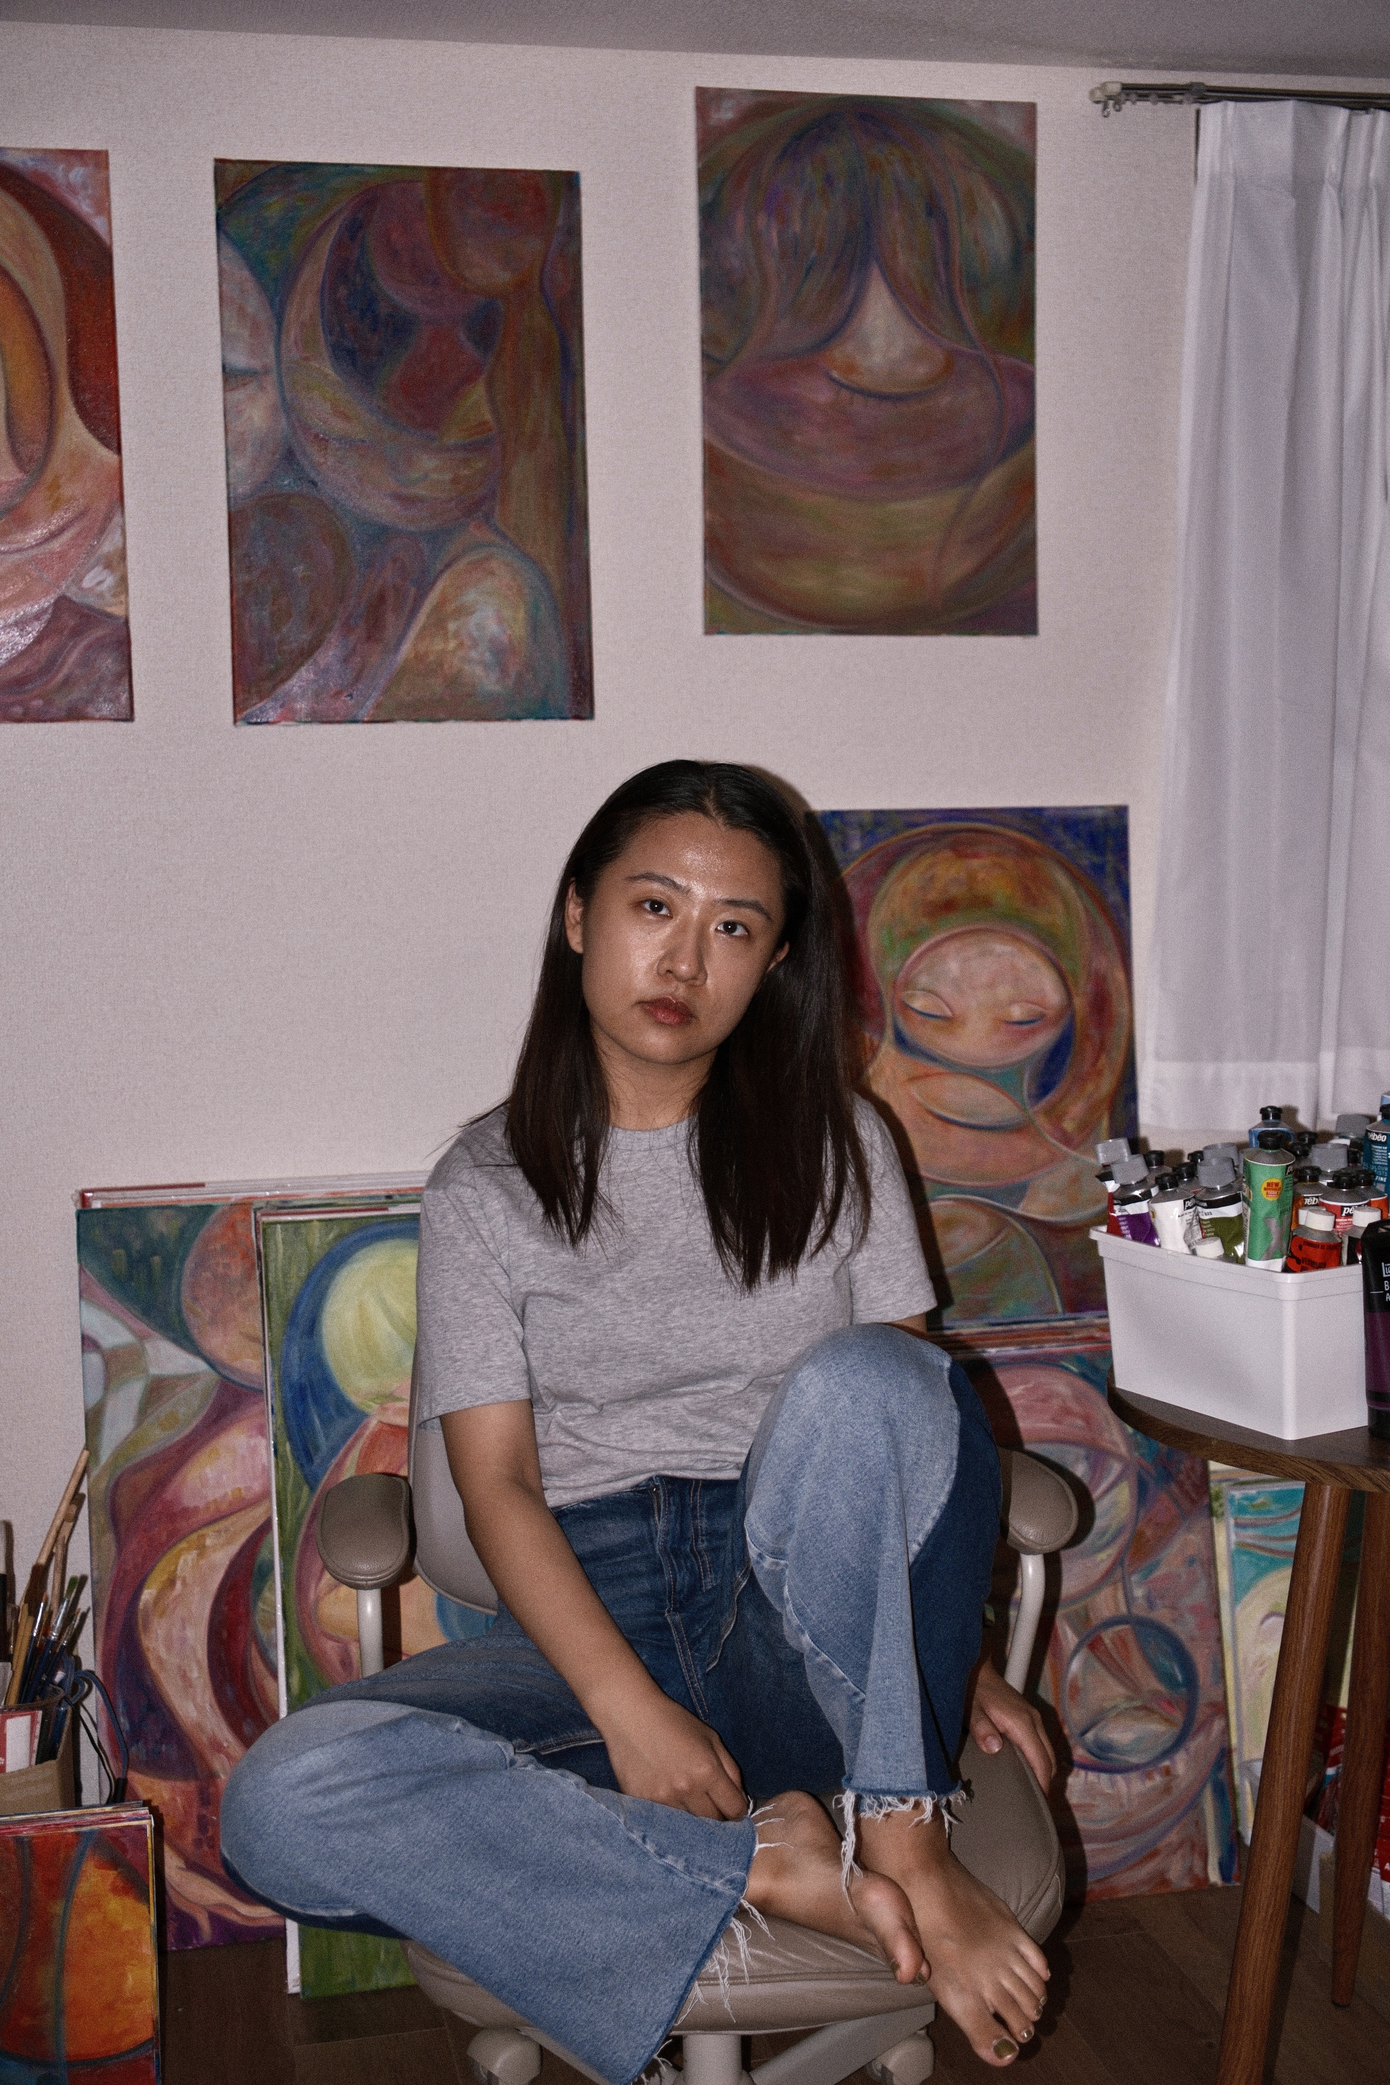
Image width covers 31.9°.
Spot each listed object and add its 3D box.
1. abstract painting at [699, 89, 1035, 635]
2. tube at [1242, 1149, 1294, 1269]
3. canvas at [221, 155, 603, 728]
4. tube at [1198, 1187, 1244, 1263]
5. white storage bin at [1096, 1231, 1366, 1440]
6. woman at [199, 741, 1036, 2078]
[{"bbox_3d":[0.200,-0.773,2.797,0.399,0.606,0.025,-2,5,-11],"label":"abstract painting"},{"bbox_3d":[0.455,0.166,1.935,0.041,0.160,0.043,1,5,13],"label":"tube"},{"bbox_3d":[-0.319,-0.660,2.705,0.399,0.606,0.025,-2,5,-11],"label":"canvas"},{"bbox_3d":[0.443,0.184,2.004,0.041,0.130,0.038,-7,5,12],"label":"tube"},{"bbox_3d":[0.533,0.225,2.057,0.300,0.138,0.230,-4,6,-31],"label":"white storage bin"},{"bbox_3d":[-0.031,0.214,1.784,0.637,0.840,0.580,-2,5,-5],"label":"woman"}]

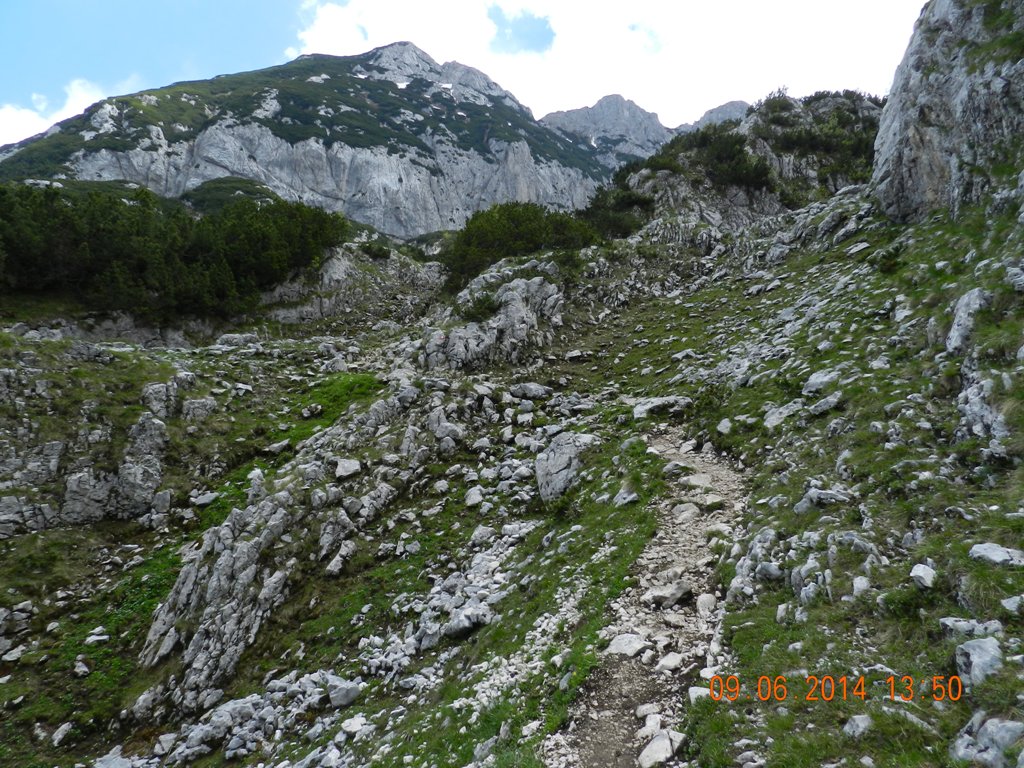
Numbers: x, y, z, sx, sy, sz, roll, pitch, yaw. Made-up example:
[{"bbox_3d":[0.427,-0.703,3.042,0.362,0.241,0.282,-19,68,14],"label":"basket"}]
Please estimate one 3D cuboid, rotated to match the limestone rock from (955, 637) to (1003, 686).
[{"bbox_3d":[2.465,1.465,3.600,0.215,0.225,0.185,0,0,12],"label":"limestone rock"}]

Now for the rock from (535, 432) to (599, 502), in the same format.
[{"bbox_3d":[0.596,0.877,7.300,0.676,0.710,0.575,0,0,10],"label":"rock"}]

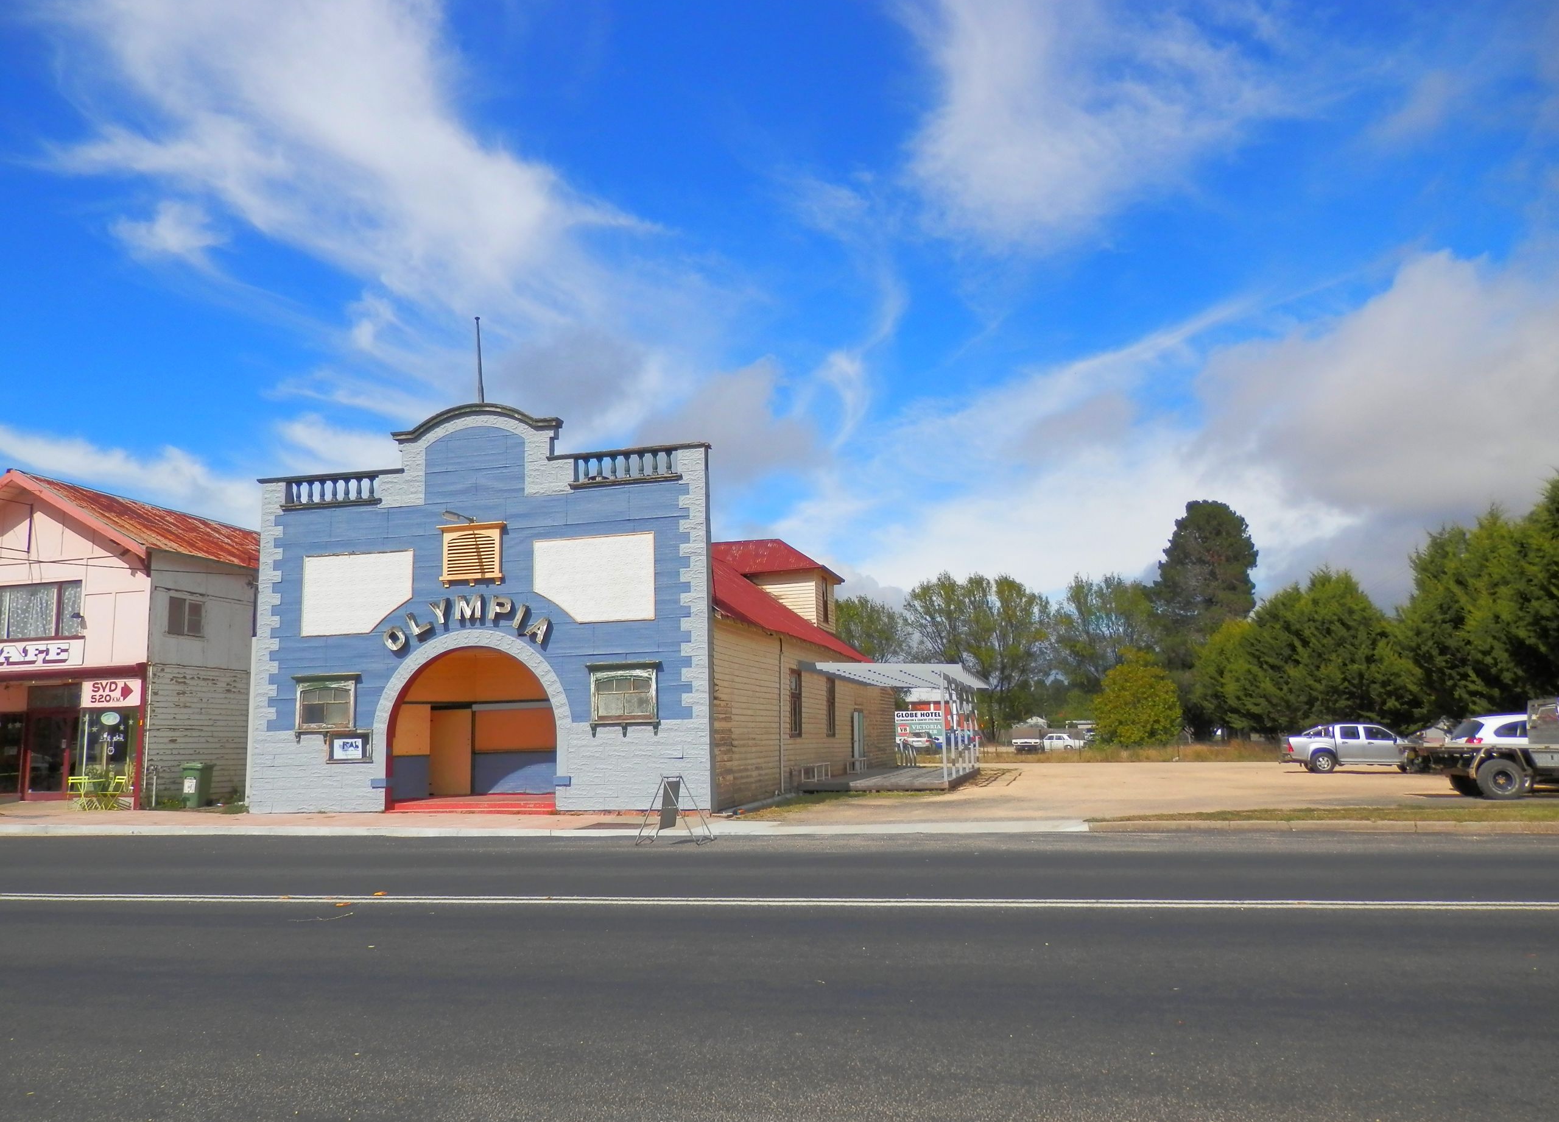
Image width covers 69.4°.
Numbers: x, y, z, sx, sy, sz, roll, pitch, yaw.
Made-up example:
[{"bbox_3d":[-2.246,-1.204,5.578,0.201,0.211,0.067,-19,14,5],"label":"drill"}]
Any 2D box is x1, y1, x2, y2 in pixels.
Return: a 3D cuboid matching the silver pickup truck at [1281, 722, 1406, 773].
[{"bbox_3d":[21.773,7.077,42.655,5.050,1.750,1.800,-4,-9,13],"label":"silver pickup truck"}]

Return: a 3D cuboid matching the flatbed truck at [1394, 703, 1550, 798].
[{"bbox_3d":[15.897,3.878,23.379,5.200,1.950,1.850,-3,-9,14],"label":"flatbed truck"}]

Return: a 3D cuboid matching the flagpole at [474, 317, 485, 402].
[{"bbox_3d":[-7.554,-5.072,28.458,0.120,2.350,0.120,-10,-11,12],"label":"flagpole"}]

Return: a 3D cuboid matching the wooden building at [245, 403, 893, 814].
[{"bbox_3d":[-4.081,3.061,40.790,11.948,9.888,28.500,-4,-9,13],"label":"wooden building"}]

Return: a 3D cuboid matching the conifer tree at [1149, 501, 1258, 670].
[{"bbox_3d":[49.222,6.549,127.872,12.657,27.363,12.657,-4,-9,13],"label":"conifer tree"}]

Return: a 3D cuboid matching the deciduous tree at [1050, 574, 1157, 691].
[{"bbox_3d":[34.247,10.071,116.625,11.233,17.682,11.233,-4,-9,13],"label":"deciduous tree"}]

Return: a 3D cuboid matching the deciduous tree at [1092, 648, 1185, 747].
[{"bbox_3d":[23.662,9.112,73.479,5.764,6.700,5.764,-4,-9,13],"label":"deciduous tree"}]

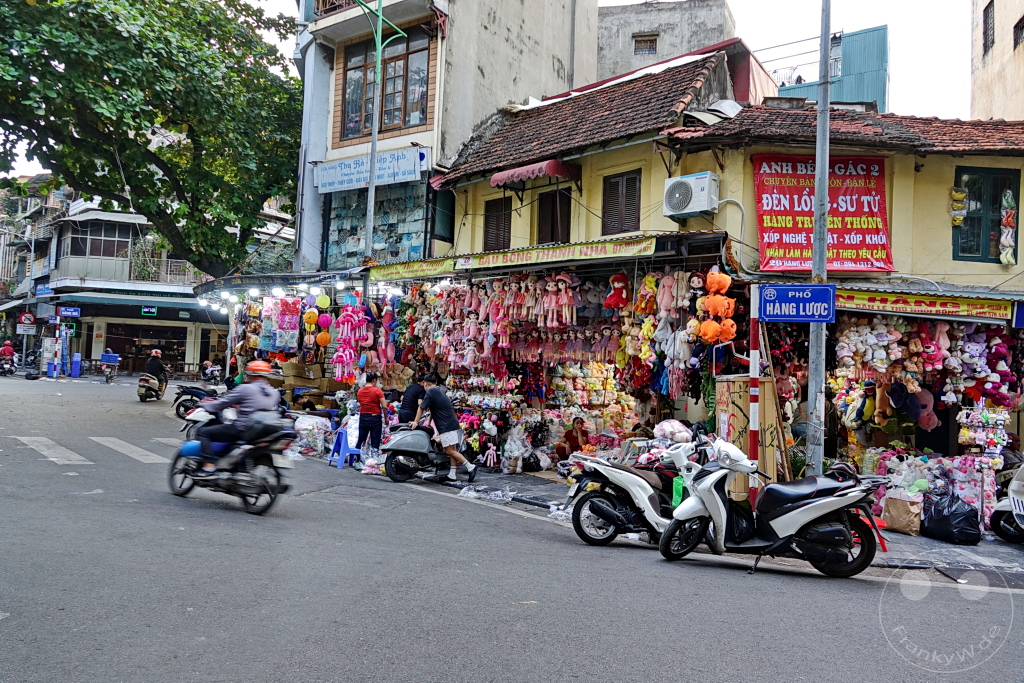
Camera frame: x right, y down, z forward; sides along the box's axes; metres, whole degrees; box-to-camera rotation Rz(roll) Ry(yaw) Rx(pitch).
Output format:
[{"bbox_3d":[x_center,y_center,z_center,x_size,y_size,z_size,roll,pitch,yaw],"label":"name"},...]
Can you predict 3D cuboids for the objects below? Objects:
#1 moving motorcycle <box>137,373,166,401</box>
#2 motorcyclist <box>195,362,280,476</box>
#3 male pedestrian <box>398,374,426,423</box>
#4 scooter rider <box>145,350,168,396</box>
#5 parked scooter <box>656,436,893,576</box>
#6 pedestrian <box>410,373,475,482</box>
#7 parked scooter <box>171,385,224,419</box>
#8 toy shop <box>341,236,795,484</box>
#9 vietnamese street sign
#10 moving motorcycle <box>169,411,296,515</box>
[{"bbox_3d":[-10.925,1.318,20.752,0.680,1.070,1.820,2,-2,-5],"label":"moving motorcycle"},{"bbox_3d":[-2.935,0.829,7.300,0.920,1.270,0.620,1,-2,31],"label":"motorcyclist"},{"bbox_3d":[-1.606,1.228,10.899,0.500,1.420,0.420,2,-1,27],"label":"male pedestrian"},{"bbox_3d":[-10.764,0.910,20.700,0.620,1.370,0.780,2,-2,-5],"label":"scooter rider"},{"bbox_3d":[2.247,1.437,5.965,1.920,1.110,0.700,2,-1,13],"label":"parked scooter"},{"bbox_3d":[-0.908,1.140,9.050,0.850,1.440,0.520,2,-2,21],"label":"pedestrian"},{"bbox_3d":[-7.406,1.329,16.718,1.900,1.080,0.700,2,-1,-12],"label":"parked scooter"},{"bbox_3d":[0.529,0.390,11.324,2.500,3.184,7.671,3,-2,-44],"label":"toy shop"},{"bbox_3d":[2.909,-0.389,6.950,0.725,0.378,0.030,2,-1,17],"label":"vietnamese street sign"},{"bbox_3d":[-3.050,1.256,7.356,1.900,1.060,0.700,1,-2,31],"label":"moving motorcycle"}]

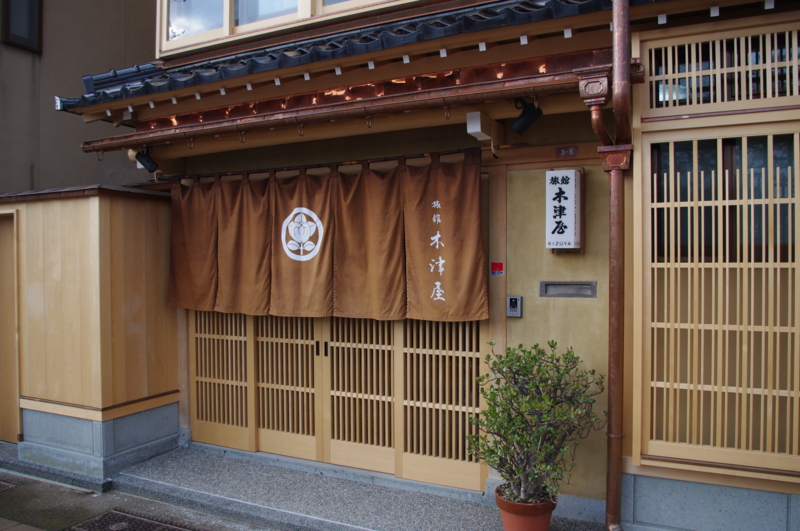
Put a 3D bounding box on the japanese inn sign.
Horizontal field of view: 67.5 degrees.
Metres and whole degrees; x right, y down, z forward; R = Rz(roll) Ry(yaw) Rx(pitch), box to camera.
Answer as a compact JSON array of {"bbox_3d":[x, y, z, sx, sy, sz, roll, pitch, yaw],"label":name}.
[{"bbox_3d":[0.961,-0.324,3.511,0.167,0.457,0.150,0,0,26],"label":"japanese inn sign"}]

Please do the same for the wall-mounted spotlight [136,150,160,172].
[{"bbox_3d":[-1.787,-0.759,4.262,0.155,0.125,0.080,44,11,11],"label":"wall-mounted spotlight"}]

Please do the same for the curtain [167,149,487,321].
[{"bbox_3d":[-0.639,-0.186,4.093,2.570,1.021,0.090,0,0,26],"label":"curtain"}]

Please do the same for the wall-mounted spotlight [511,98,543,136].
[{"bbox_3d":[0.642,-0.776,3.102,0.155,0.140,0.080,-45,-24,27],"label":"wall-mounted spotlight"}]

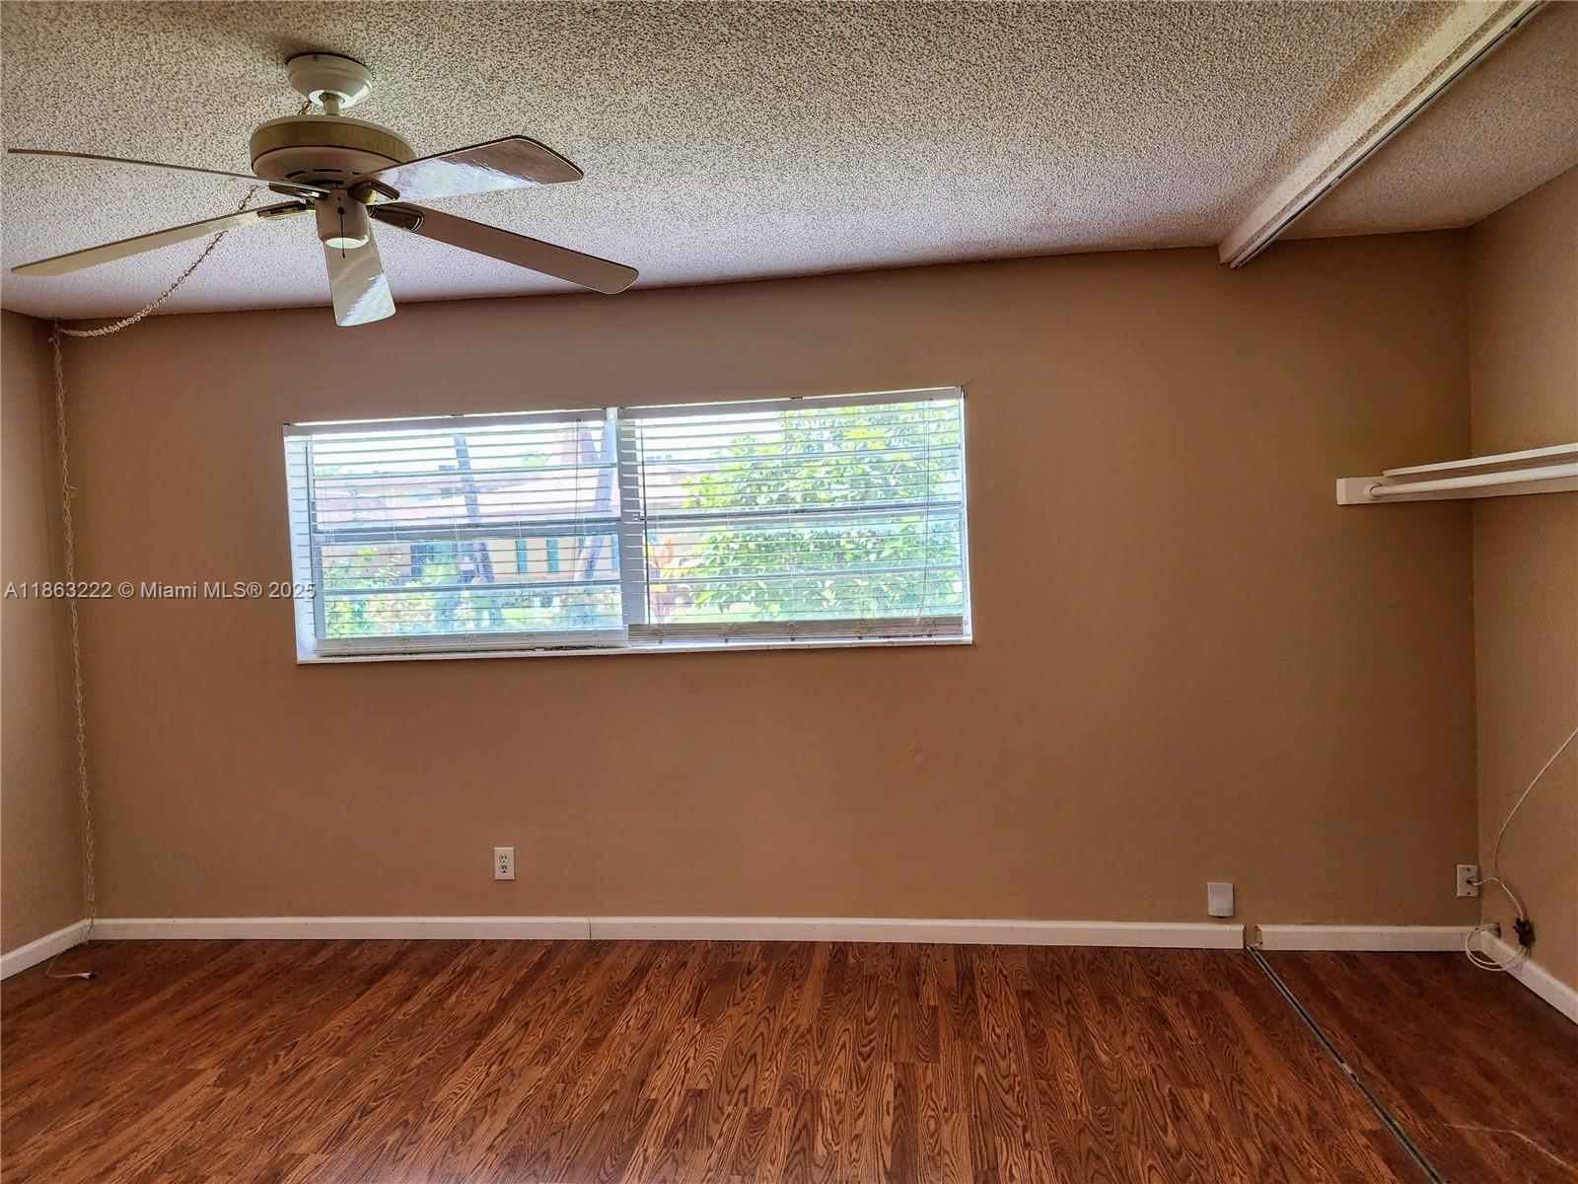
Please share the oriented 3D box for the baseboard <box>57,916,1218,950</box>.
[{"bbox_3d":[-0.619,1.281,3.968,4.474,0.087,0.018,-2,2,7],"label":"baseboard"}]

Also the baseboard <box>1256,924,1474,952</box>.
[{"bbox_3d":[2.008,1.202,3.638,0.727,0.087,0.018,-2,2,7],"label":"baseboard"}]

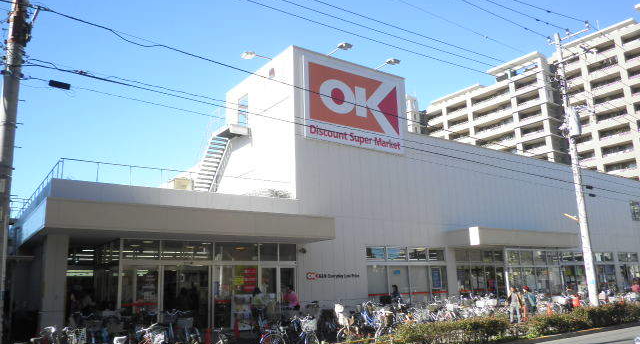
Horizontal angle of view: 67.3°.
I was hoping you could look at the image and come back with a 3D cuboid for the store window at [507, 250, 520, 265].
[{"bbox_3d":[13.977,6.184,34.774,1.593,0.998,0.150,7,-15,-34],"label":"store window"}]

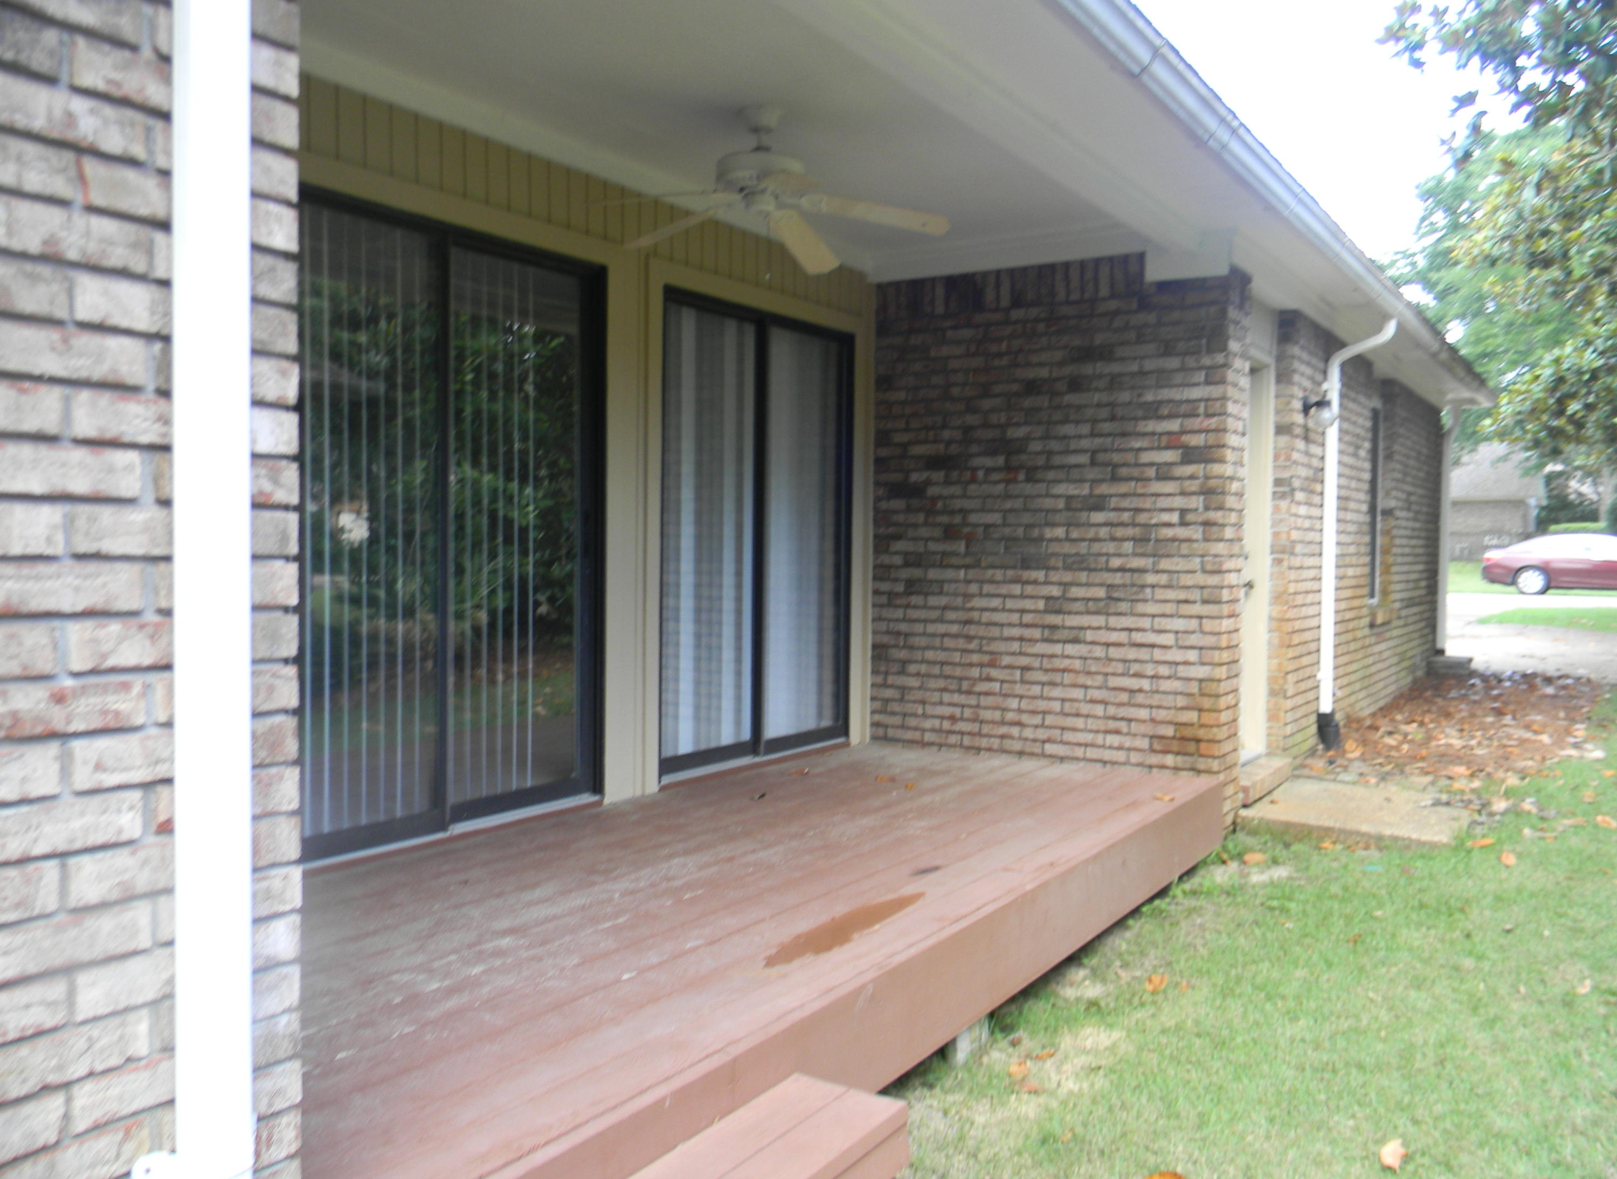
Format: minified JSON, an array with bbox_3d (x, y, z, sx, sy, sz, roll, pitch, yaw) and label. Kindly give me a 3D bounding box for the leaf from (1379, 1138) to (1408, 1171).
[{"bbox_3d":[1.352,1.310,3.024,0.075,0.045,0.090,1,2,24],"label":"leaf"}]

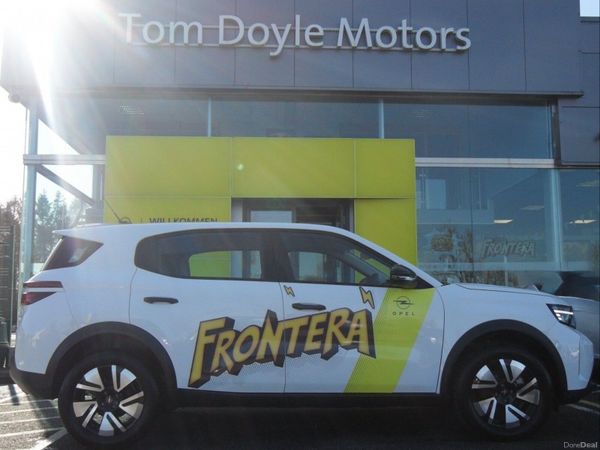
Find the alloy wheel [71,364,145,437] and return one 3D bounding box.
[{"bbox_3d":[-1.255,1.148,3.256,0.463,0.463,0.200,0,-4,-3],"label":"alloy wheel"}]

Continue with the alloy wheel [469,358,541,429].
[{"bbox_3d":[1.389,1.152,3.399,0.483,0.483,0.200,0,-4,-3],"label":"alloy wheel"}]

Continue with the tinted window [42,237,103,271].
[{"bbox_3d":[-1.603,0.201,3.420,0.413,0.239,0.120,0,-4,-3],"label":"tinted window"}]

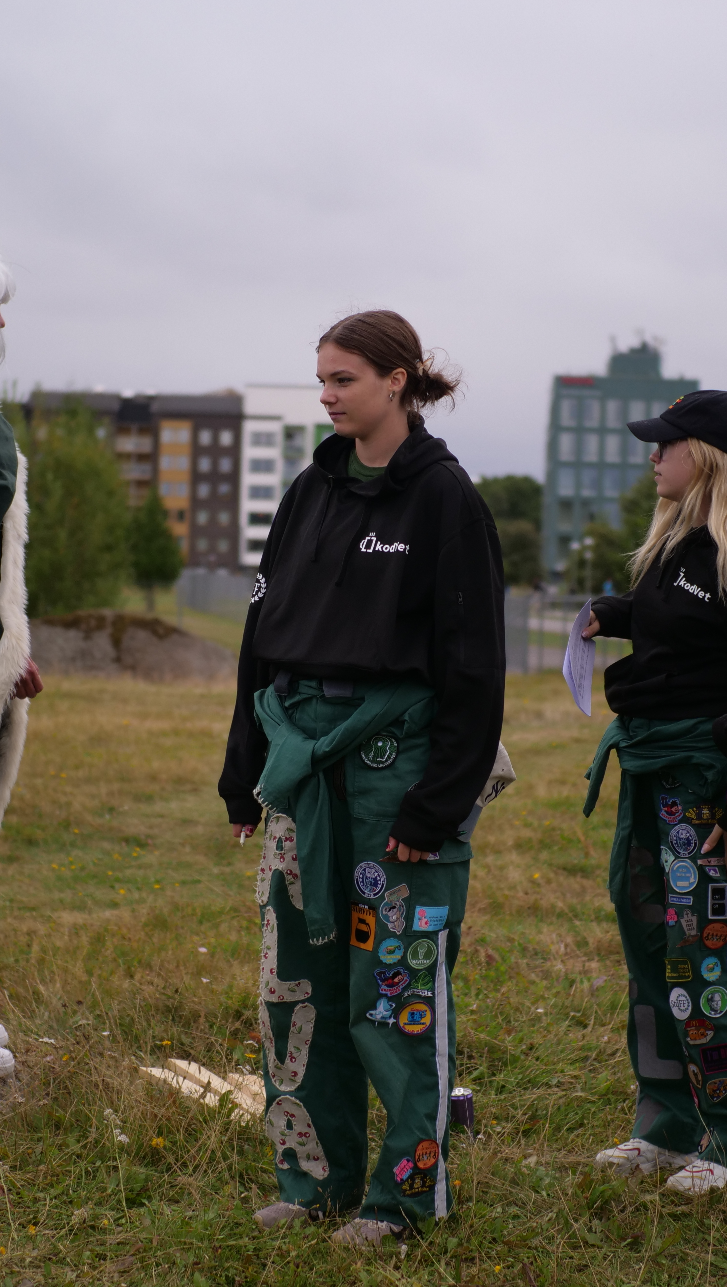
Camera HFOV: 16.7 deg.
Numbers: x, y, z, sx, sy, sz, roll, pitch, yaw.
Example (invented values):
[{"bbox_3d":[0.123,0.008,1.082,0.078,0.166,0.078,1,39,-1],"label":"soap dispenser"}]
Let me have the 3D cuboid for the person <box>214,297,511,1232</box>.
[{"bbox_3d":[-0.001,0.244,4.670,0.520,1.730,0.360,2,2,25],"label":"person"}]

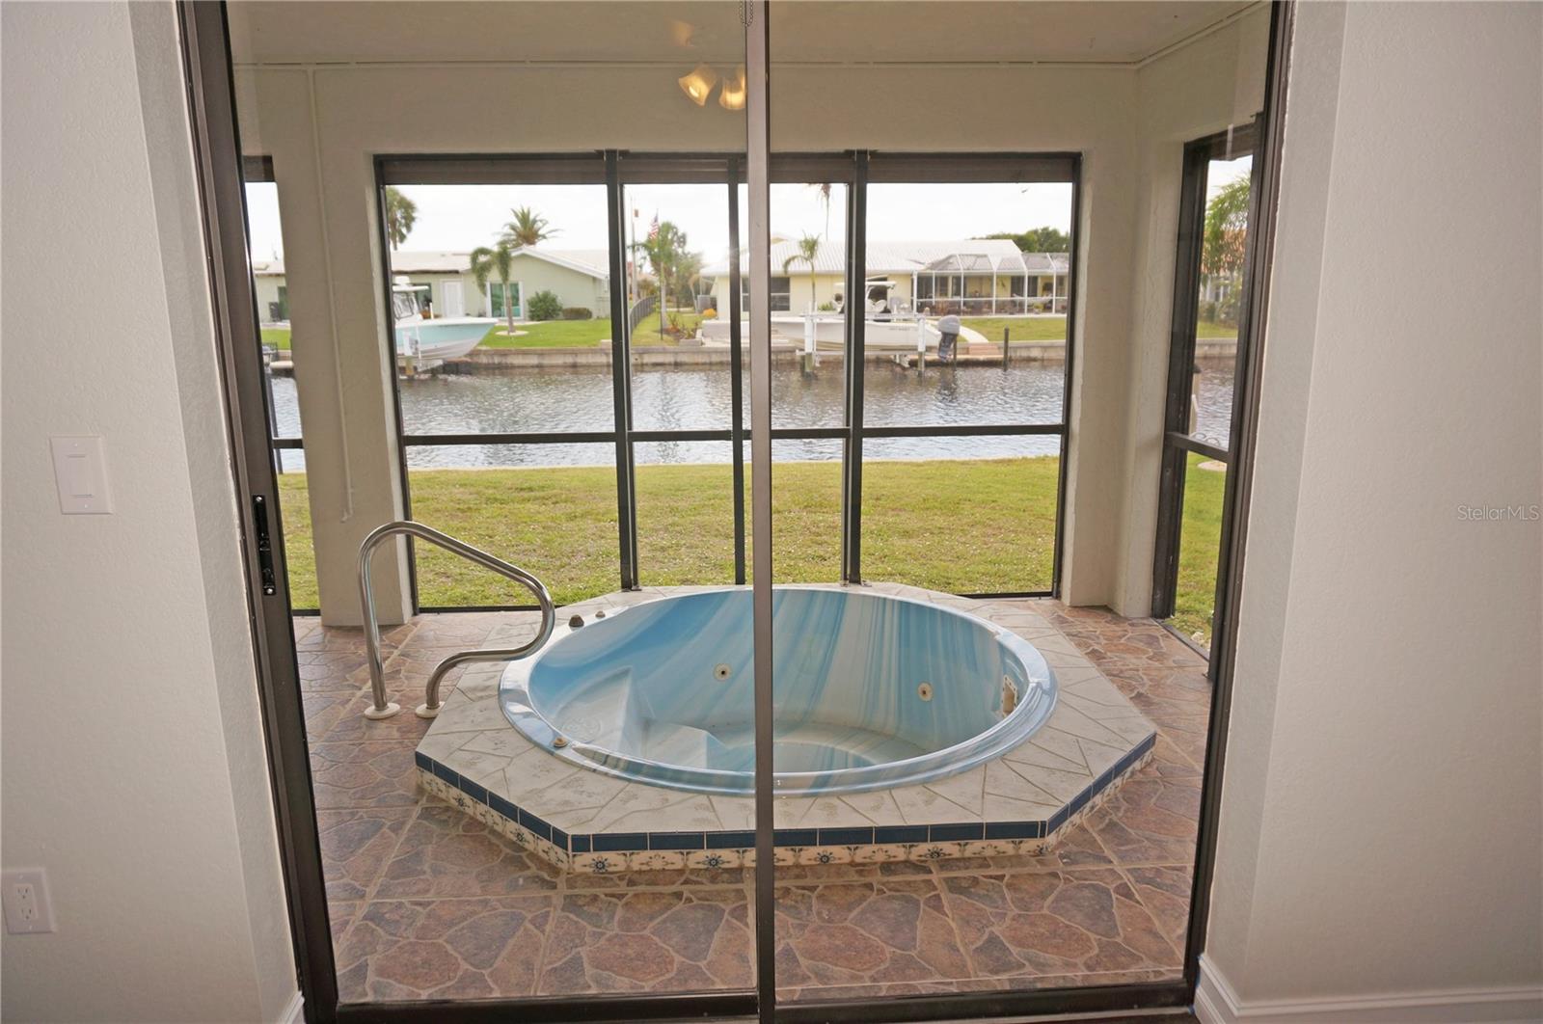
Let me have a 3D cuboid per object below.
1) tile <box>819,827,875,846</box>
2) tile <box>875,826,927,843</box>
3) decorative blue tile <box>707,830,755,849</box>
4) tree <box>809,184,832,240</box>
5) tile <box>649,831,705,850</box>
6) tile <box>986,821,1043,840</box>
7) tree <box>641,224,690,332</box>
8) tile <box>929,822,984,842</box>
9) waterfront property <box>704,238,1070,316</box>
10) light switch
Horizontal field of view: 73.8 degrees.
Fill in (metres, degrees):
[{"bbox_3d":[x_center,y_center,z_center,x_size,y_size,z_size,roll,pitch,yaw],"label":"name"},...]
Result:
[{"bbox_3d":[0.206,0.895,2.841,0.152,0.052,0.010,-1,13,-2],"label":"tile"},{"bbox_3d":[0.360,0.893,2.847,0.152,0.052,0.010,-1,13,-2],"label":"tile"},{"bbox_3d":[-0.102,0.902,2.839,0.152,0.051,0.009,-1,13,-3],"label":"decorative blue tile"},{"bbox_3d":[5.777,-29.754,108.653,3.200,14.830,3.200,-1,13,-3],"label":"tree"},{"bbox_3d":[-0.258,0.903,2.823,0.152,0.052,0.010,-1,13,-2],"label":"tile"},{"bbox_3d":[0.670,0.888,2.859,0.152,0.052,0.010,-1,13,-2],"label":"tile"},{"bbox_3d":[-4.352,-9.578,41.734,2.100,4.450,2.100,-1,13,-3],"label":"tree"},{"bbox_3d":[0.515,0.890,2.853,0.152,0.052,0.010,-1,13,-2],"label":"tile"},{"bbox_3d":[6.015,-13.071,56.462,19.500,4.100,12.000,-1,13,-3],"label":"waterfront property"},{"bbox_3d":[-1.075,-0.056,1.599,0.076,0.122,0.007,-1,13,-3],"label":"light switch"}]

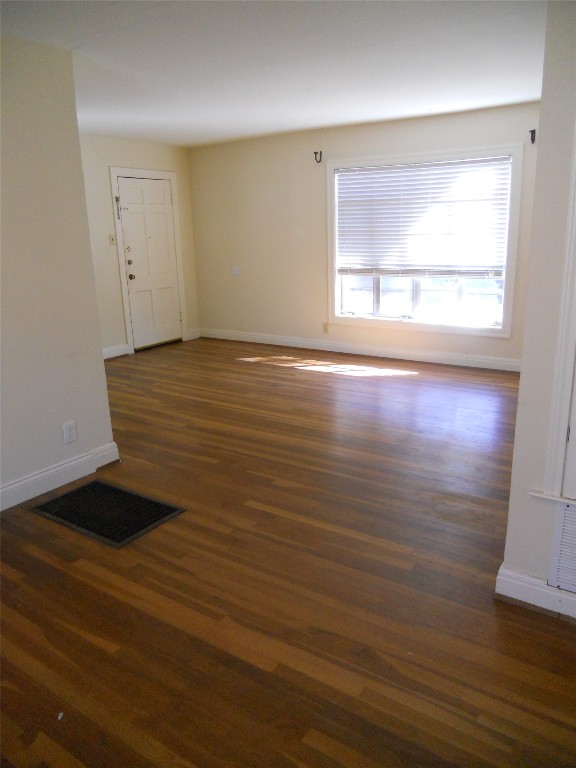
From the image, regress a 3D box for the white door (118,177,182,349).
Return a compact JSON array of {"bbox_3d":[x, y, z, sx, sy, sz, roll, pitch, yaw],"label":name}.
[{"bbox_3d":[-1.681,-1.475,7.376,0.045,2.000,0.837,8,18,33],"label":"white door"}]

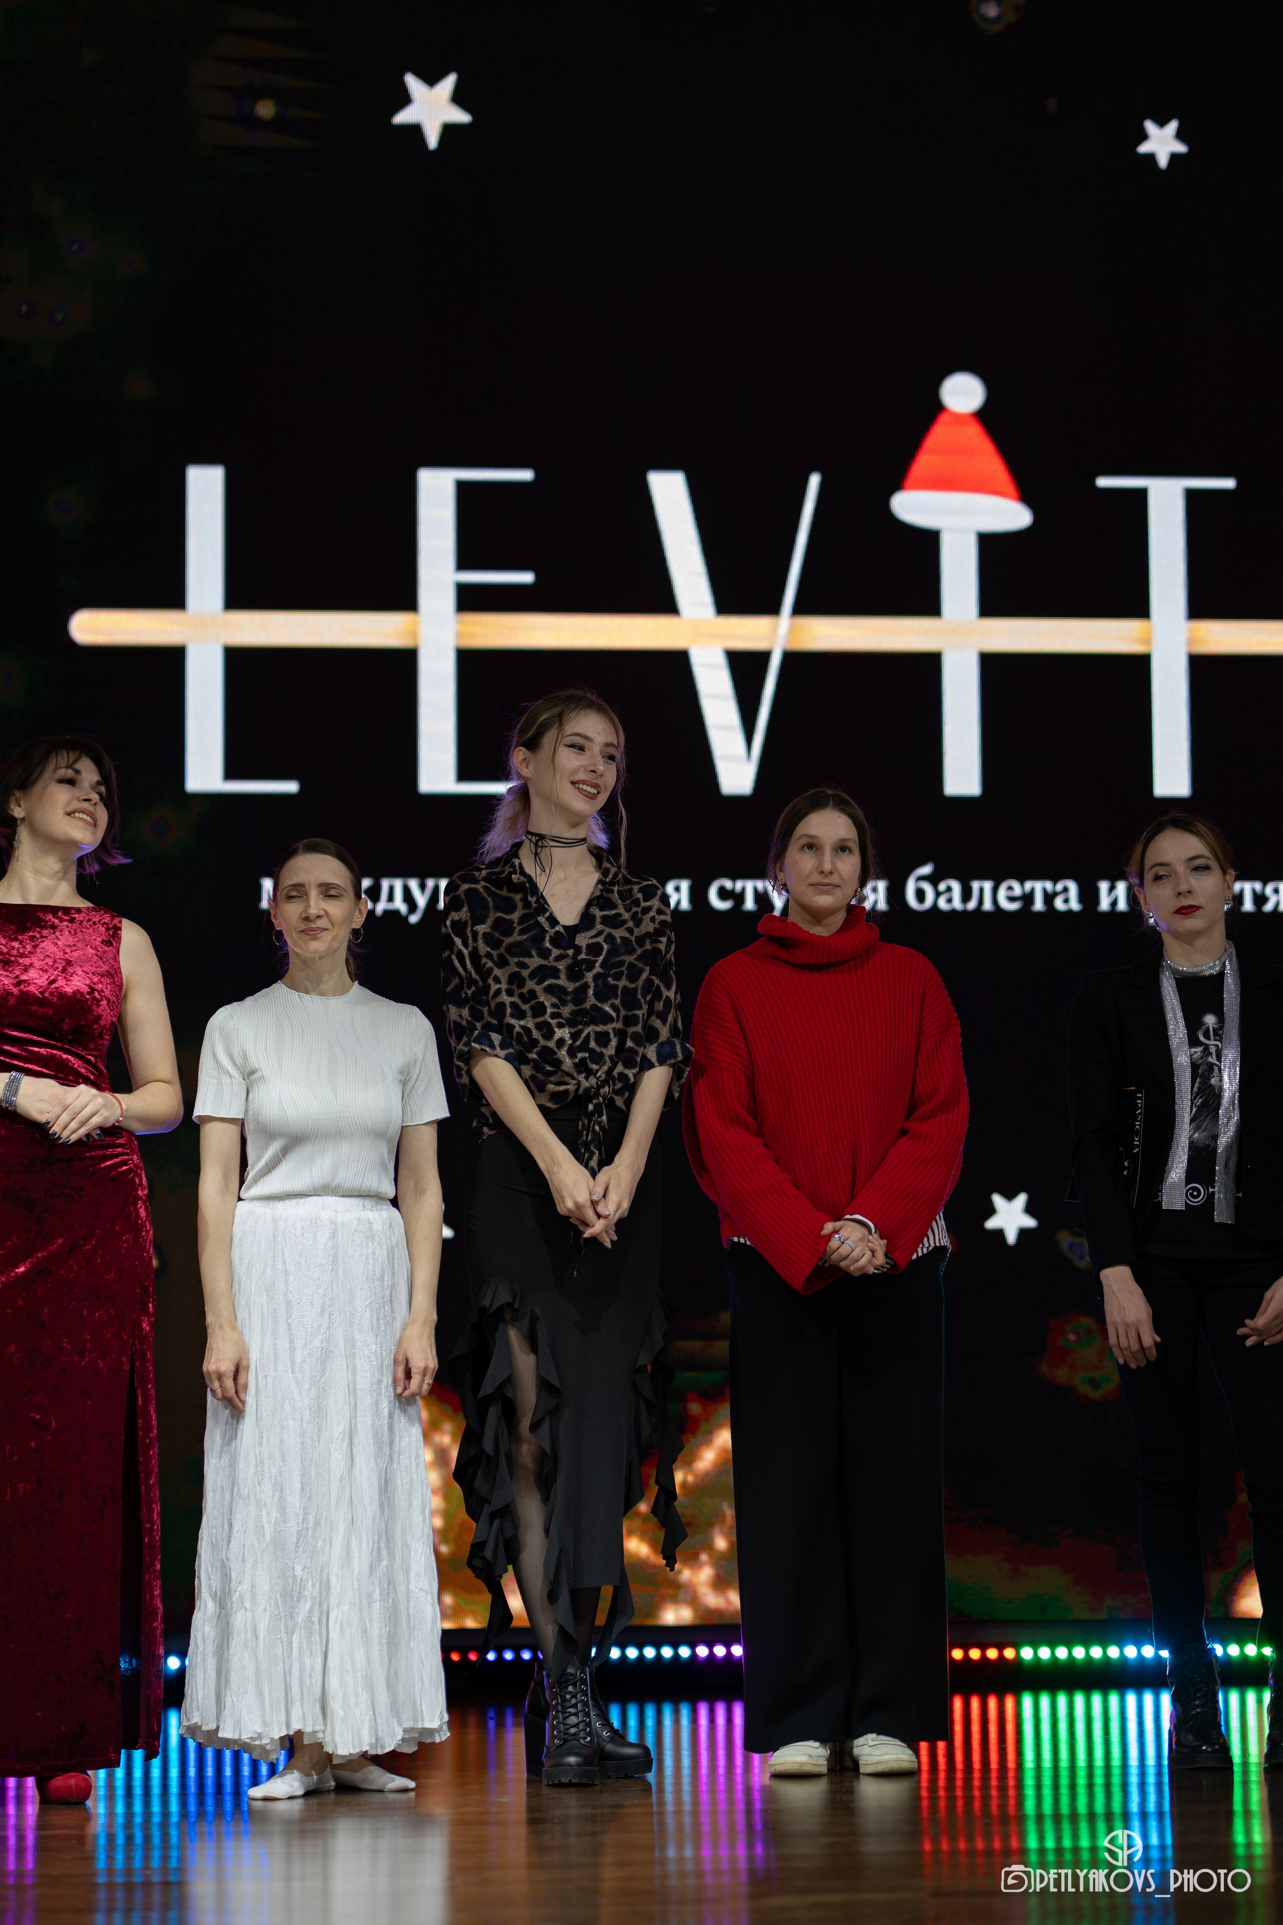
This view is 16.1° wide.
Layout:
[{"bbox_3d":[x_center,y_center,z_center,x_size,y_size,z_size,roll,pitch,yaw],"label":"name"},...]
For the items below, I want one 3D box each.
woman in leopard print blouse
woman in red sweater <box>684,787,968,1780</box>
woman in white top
[{"bbox_3d":[-0.134,0.457,7.763,0.410,1.850,0.370,1,-6,-11],"label":"woman in leopard print blouse"},{"bbox_3d":[0.313,0.542,7.875,0.470,1.696,0.350,0,-6,-2],"label":"woman in red sweater"},{"bbox_3d":[-0.537,0.577,7.510,0.430,1.566,0.360,0,-6,-5],"label":"woman in white top"}]

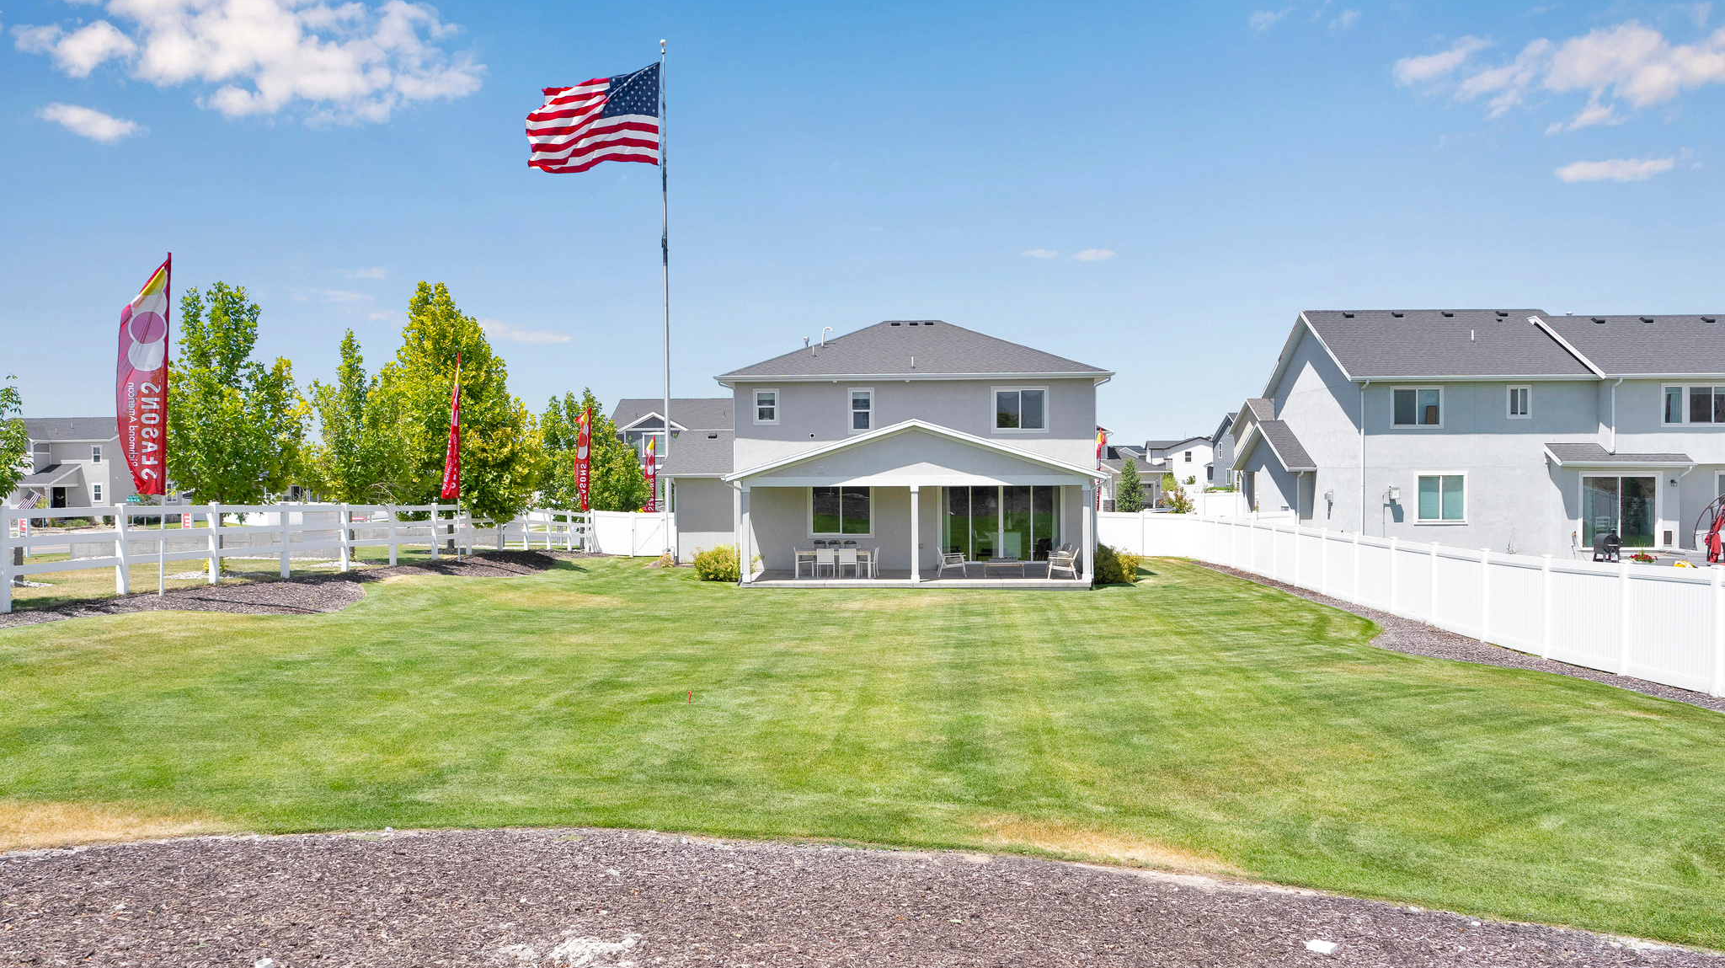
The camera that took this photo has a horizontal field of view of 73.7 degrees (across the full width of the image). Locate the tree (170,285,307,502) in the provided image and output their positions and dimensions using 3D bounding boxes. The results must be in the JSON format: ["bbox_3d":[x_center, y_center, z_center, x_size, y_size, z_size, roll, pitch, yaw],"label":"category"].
[{"bbox_3d":[-15.070,-1.340,27.500,3.400,6.900,3.400,0,-1,5],"label":"tree"}]

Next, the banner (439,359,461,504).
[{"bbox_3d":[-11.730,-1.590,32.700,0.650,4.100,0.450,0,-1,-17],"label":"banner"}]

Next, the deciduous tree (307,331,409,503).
[{"bbox_3d":[-14.800,-1.100,33.500,3.100,6.600,3.100,0,-1,5],"label":"deciduous tree"}]

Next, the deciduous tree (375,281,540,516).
[{"bbox_3d":[-14.100,-2.390,40.000,6.000,9.200,5.800,0,-1,5],"label":"deciduous tree"}]

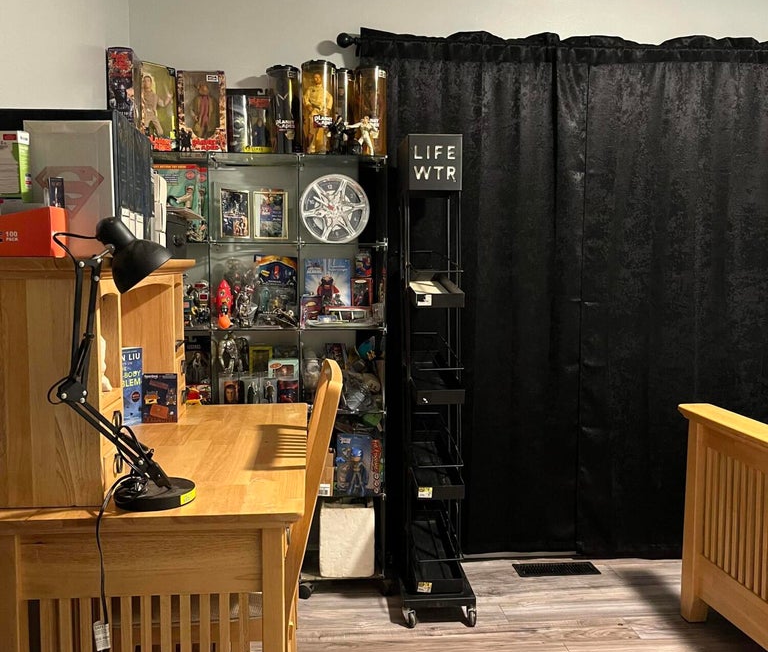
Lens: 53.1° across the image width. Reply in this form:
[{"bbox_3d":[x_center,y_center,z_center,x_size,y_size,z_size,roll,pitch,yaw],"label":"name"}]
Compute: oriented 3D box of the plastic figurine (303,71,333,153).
[{"bbox_3d":[-0.244,-0.800,2.876,0.114,0.300,0.080,0,4,-6],"label":"plastic figurine"}]

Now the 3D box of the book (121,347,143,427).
[{"bbox_3d":[-0.743,0.176,2.150,0.028,0.214,0.137,3,5,35],"label":"book"}]

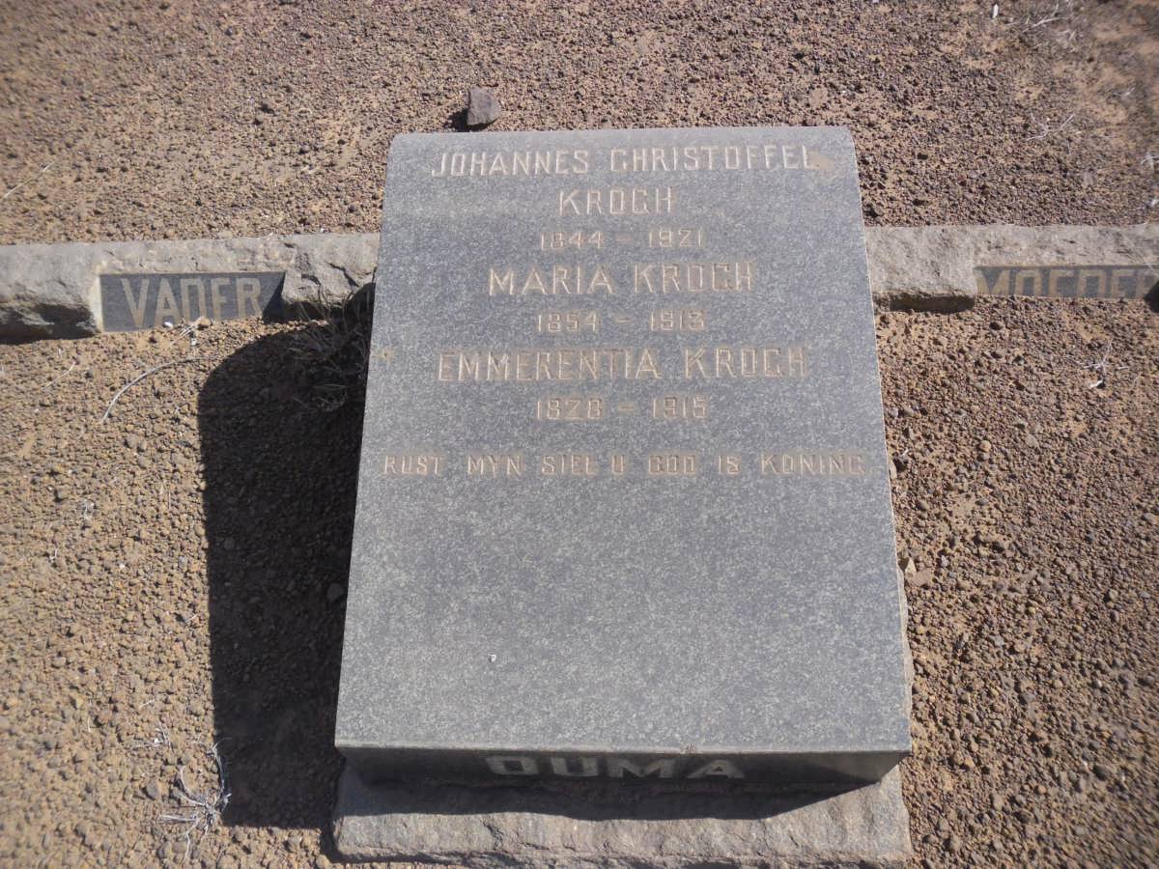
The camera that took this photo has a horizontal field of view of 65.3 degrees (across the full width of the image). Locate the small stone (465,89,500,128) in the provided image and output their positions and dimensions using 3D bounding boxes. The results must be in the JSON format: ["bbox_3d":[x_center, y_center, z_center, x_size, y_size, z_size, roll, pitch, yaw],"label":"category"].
[{"bbox_3d":[-0.232,-0.787,2.180,0.080,0.062,0.075,0,54,0],"label":"small stone"}]

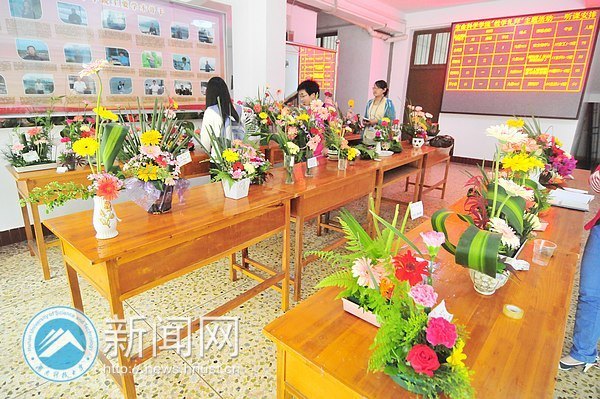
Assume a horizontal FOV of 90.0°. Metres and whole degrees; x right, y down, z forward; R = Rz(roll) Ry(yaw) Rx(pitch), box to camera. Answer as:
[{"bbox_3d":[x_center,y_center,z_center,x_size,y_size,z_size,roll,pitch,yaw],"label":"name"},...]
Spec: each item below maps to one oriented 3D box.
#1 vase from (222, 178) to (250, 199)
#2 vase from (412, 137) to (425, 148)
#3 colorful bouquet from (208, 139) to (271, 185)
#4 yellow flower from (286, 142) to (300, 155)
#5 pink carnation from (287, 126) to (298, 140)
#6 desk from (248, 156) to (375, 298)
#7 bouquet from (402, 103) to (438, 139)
[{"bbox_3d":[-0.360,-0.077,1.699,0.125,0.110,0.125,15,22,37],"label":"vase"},{"bbox_3d":[1.431,-0.689,3.620,0.130,0.125,0.130,8,19,21],"label":"vase"},{"bbox_3d":[-0.345,-0.217,1.710,0.340,0.245,0.270,-2,18,-11],"label":"colorful bouquet"},{"bbox_3d":[-0.043,-0.334,1.960,0.085,0.075,0.080,1,17,-1],"label":"yellow flower"},{"bbox_3d":[-0.055,-0.488,2.200,0.080,0.085,0.075,1,17,-1],"label":"pink carnation"},{"bbox_3d":[0.107,0.165,2.428,0.580,0.770,1.090,15,22,37],"label":"desk"},{"bbox_3d":[1.427,-0.936,3.550,0.380,0.380,0.330,8,19,22],"label":"bouquet"}]

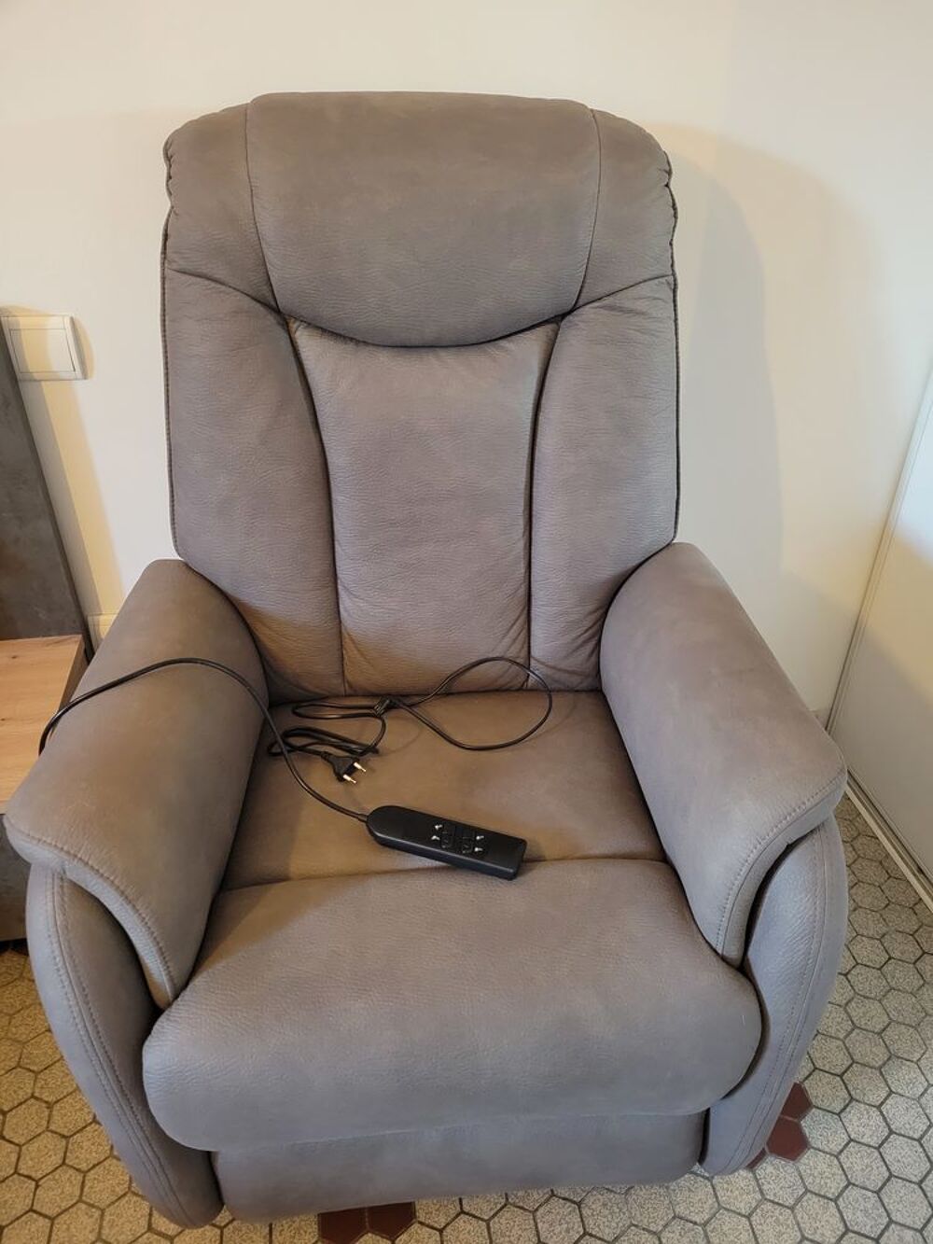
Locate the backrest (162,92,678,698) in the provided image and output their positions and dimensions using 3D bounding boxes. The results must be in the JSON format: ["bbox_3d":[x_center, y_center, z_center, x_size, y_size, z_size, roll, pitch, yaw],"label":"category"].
[{"bbox_3d":[-0.051,-0.253,1.173,0.590,0.700,0.210,-3,13,-3],"label":"backrest"}]

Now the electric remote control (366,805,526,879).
[{"bbox_3d":[-0.022,0.222,0.933,0.159,0.024,0.042,11,35,17],"label":"electric remote control"}]

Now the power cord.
[{"bbox_3d":[-0.156,0.097,1.021,0.510,0.170,0.250,-3,33,-3],"label":"power cord"}]

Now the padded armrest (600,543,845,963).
[{"bbox_3d":[0.241,0.104,1.060,0.165,0.225,0.490,-3,30,-3],"label":"padded armrest"}]

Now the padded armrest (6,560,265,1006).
[{"bbox_3d":[-0.316,0.135,1.026,0.165,0.225,0.490,-3,30,-3],"label":"padded armrest"}]

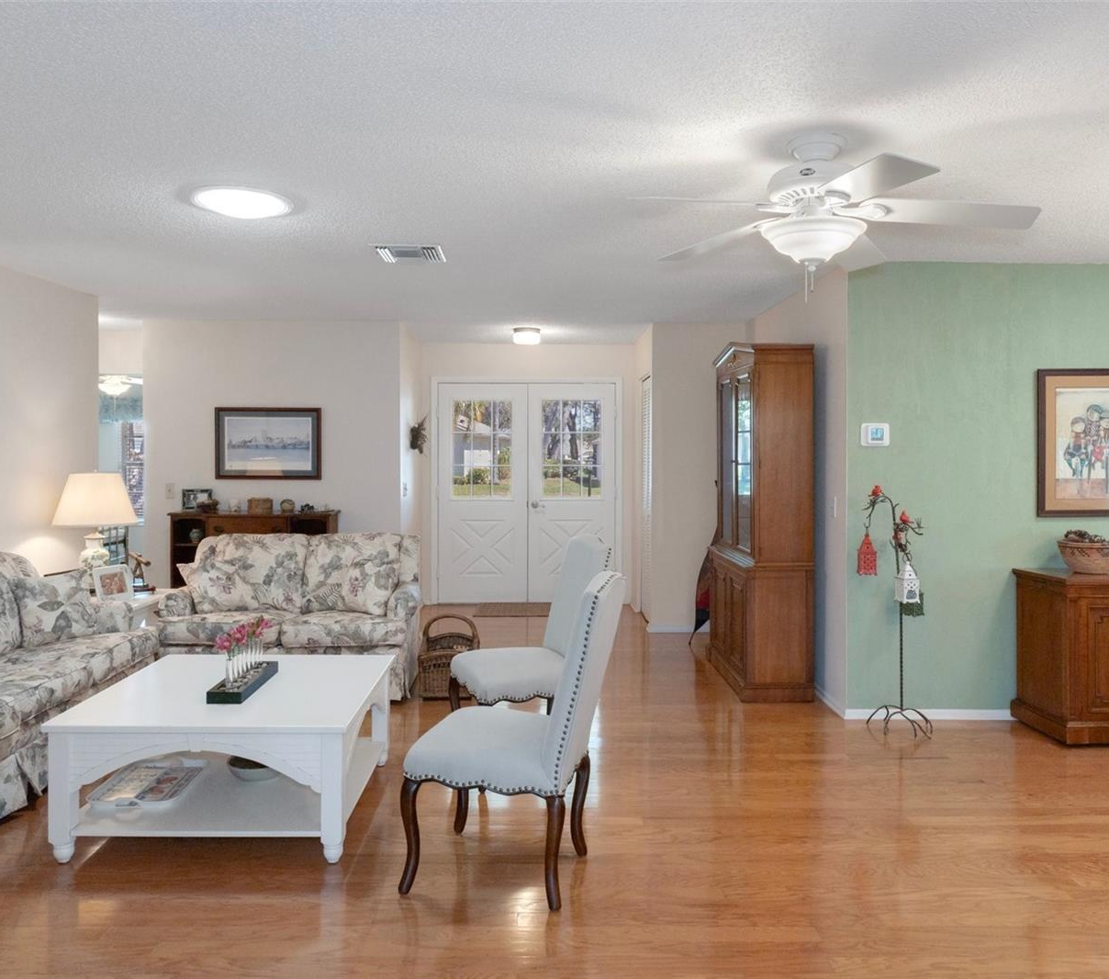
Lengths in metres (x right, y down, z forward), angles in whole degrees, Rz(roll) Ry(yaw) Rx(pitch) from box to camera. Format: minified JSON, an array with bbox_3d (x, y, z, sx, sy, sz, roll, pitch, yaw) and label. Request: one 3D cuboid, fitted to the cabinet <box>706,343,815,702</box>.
[{"bbox_3d":[1.280,0.139,5.390,0.430,2.110,1.000,0,2,0],"label":"cabinet"}]

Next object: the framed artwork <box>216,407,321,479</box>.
[{"bbox_3d":[-2.158,-0.347,6.460,0.805,0.550,0.030,0,2,-1],"label":"framed artwork"}]

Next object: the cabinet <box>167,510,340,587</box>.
[{"bbox_3d":[-2.190,0.646,6.300,1.160,0.950,0.340,0,2,-1],"label":"cabinet"}]

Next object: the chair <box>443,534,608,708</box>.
[{"bbox_3d":[-0.110,0.743,3.930,0.650,1.050,0.510,-1,2,-22],"label":"chair"}]

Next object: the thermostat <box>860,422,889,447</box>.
[{"bbox_3d":[1.674,-0.284,4.460,0.148,0.120,0.030,0,2,-1],"label":"thermostat"}]

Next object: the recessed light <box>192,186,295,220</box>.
[{"bbox_3d":[-1.257,-1.128,3.440,0.420,0.045,0.420,0,2,0],"label":"recessed light"}]

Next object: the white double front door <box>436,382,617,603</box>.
[{"bbox_3d":[-0.260,0.027,7.930,1.660,2.040,0.050,0,2,-1],"label":"white double front door"}]

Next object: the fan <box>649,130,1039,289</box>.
[{"bbox_3d":[0.845,-0.878,2.740,1.310,0.460,1.290,0,2,0],"label":"fan"}]

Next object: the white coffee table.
[{"bbox_3d":[-1.260,1.043,3.475,1.050,0.495,1.030,0,2,-1],"label":"white coffee table"}]

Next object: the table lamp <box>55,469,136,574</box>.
[{"bbox_3d":[-2.600,0.243,4.850,0.480,0.700,0.480,0,2,-1],"label":"table lamp"}]

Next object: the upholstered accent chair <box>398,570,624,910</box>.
[{"bbox_3d":[-0.126,0.792,2.943,0.650,1.050,0.510,1,2,16],"label":"upholstered accent chair"}]

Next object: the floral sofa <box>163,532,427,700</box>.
[{"bbox_3d":[-1.595,0.745,5.380,1.480,0.900,0.880,0,2,0],"label":"floral sofa"}]

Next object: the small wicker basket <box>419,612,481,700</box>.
[{"bbox_3d":[-0.613,0.959,5.000,0.360,0.450,0.340,0,2,-1],"label":"small wicker basket"}]

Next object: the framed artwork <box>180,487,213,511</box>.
[{"bbox_3d":[-2.658,0.073,6.380,0.230,0.165,0.050,0,2,-1],"label":"framed artwork"}]

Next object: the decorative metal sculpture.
[{"bbox_3d":[1.763,0.613,4.430,0.390,1.260,0.300,0,2,0],"label":"decorative metal sculpture"}]

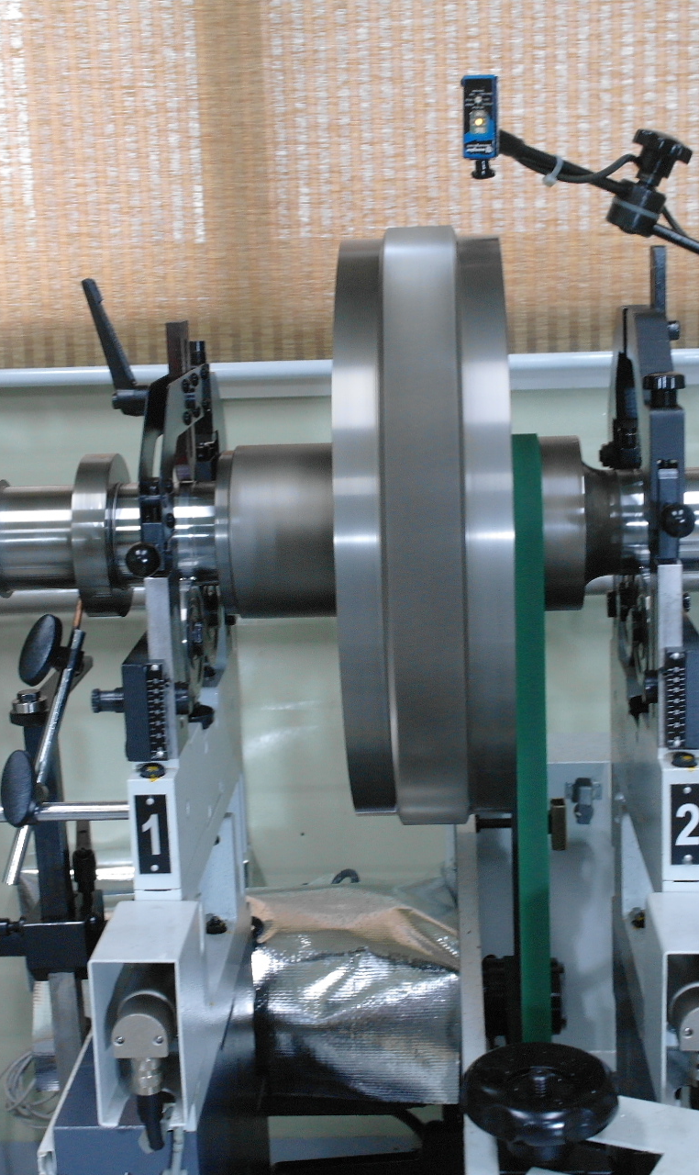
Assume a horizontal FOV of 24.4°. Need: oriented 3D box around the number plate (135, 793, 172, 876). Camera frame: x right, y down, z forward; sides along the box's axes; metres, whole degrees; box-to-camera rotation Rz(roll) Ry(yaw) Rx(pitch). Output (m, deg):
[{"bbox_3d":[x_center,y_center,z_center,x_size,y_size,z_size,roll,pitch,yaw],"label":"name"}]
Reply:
[{"bbox_3d":[-0.111,0.139,0.910,0.018,0.047,0.002,-2,12,3],"label":"number plate"}]

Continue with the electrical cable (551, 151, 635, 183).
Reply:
[{"bbox_3d":[0.155,-0.267,1.025,0.053,0.021,0.015,-2,12,3],"label":"electrical cable"}]

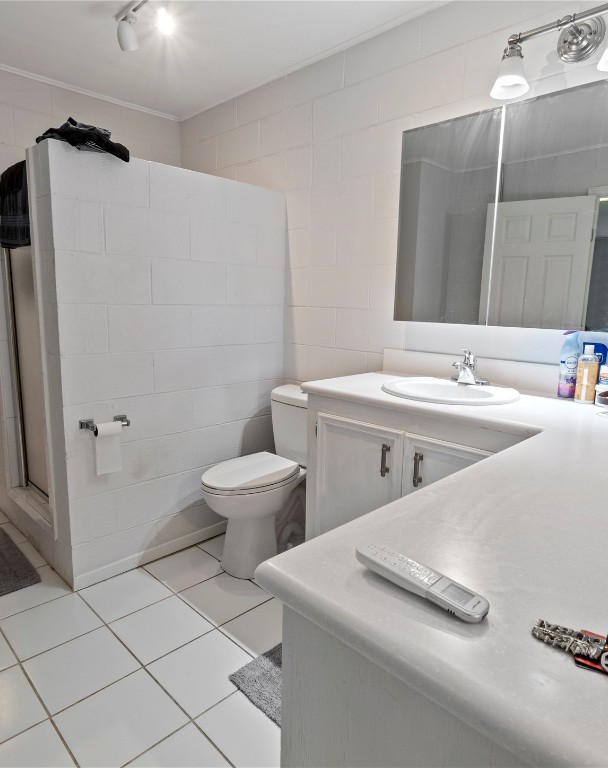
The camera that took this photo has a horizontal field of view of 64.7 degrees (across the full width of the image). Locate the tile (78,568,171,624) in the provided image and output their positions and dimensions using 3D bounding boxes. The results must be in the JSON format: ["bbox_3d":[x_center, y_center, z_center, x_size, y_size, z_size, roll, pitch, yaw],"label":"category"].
[{"bbox_3d":[-0.782,0.917,2.108,0.298,0.010,0.298,11,13,44],"label":"tile"}]

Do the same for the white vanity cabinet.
[{"bbox_3d":[0.499,0.520,1.871,0.860,0.915,0.533,11,13,44],"label":"white vanity cabinet"}]

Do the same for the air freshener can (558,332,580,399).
[{"bbox_3d":[0.918,-0.068,1.662,0.056,0.232,0.056,6,11,29],"label":"air freshener can"}]

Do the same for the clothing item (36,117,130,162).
[{"bbox_3d":[-0.896,-0.984,1.940,0.200,0.118,0.335,10,13,44],"label":"clothing item"}]

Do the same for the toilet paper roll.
[{"bbox_3d":[-0.817,0.270,2.016,0.056,0.215,0.102,10,13,44],"label":"toilet paper roll"}]

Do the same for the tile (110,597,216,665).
[{"bbox_3d":[-0.562,0.958,1.892,0.298,0.010,0.298,11,13,44],"label":"tile"}]

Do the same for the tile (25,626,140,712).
[{"bbox_3d":[-0.757,0.963,1.633,0.301,0.010,0.297,10,13,44],"label":"tile"}]

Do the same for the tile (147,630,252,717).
[{"bbox_3d":[-0.342,1.000,1.676,0.298,0.010,0.298,11,13,44],"label":"tile"}]

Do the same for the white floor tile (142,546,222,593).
[{"bbox_3d":[-0.568,0.886,2.320,0.298,0.010,0.298,11,13,44],"label":"white floor tile"}]

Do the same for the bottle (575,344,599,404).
[{"bbox_3d":[0.949,-0.034,1.625,0.060,0.195,0.055,6,10,26],"label":"bottle"}]

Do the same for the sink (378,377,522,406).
[{"bbox_3d":[0.531,0.096,1.784,0.480,0.170,0.450,10,12,44],"label":"sink"}]

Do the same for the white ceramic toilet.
[{"bbox_3d":[-0.155,0.472,2.355,0.430,0.805,0.750,10,12,44],"label":"white ceramic toilet"}]

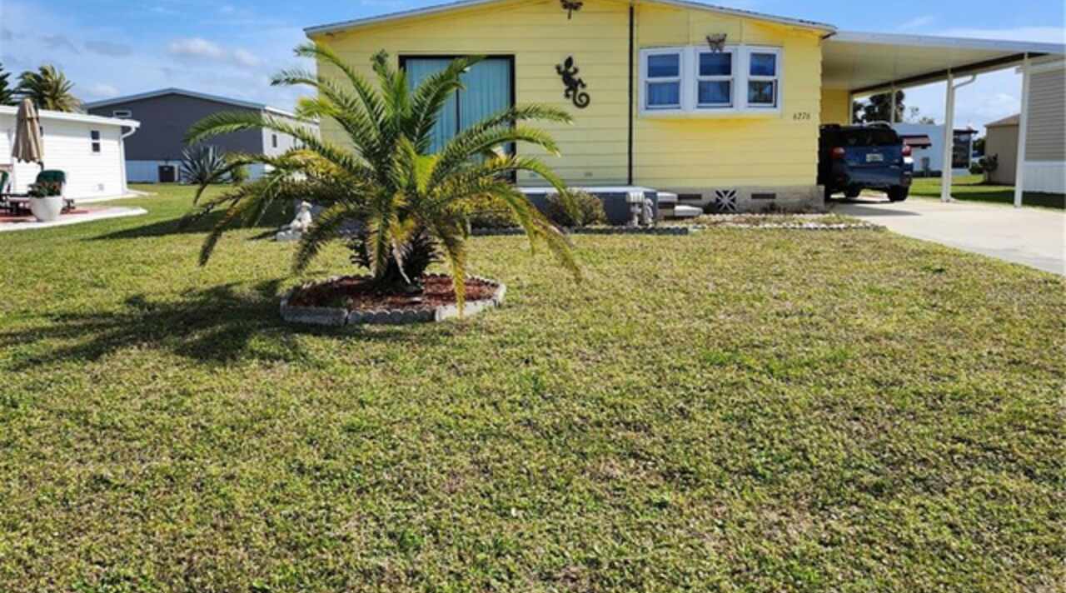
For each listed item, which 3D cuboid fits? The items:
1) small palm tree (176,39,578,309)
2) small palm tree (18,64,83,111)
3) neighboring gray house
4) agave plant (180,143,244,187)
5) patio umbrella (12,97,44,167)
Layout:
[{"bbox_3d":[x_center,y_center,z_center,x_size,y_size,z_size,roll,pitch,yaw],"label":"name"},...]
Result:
[{"bbox_3d":[-1.143,-0.931,7.544,2.900,1.980,2.900,-1,8,-3],"label":"small palm tree"},{"bbox_3d":[-21.170,-7.622,43.306,3.000,5.200,3.000,-1,8,-3],"label":"small palm tree"},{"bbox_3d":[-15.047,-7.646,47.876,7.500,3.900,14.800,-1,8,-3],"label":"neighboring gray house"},{"bbox_3d":[-13.392,-5.462,40.635,2.350,1.700,2.350,0,8,0],"label":"agave plant"},{"bbox_3d":[-9.908,-2.825,19.298,0.650,2.150,0.600,-1,8,-3],"label":"patio umbrella"}]

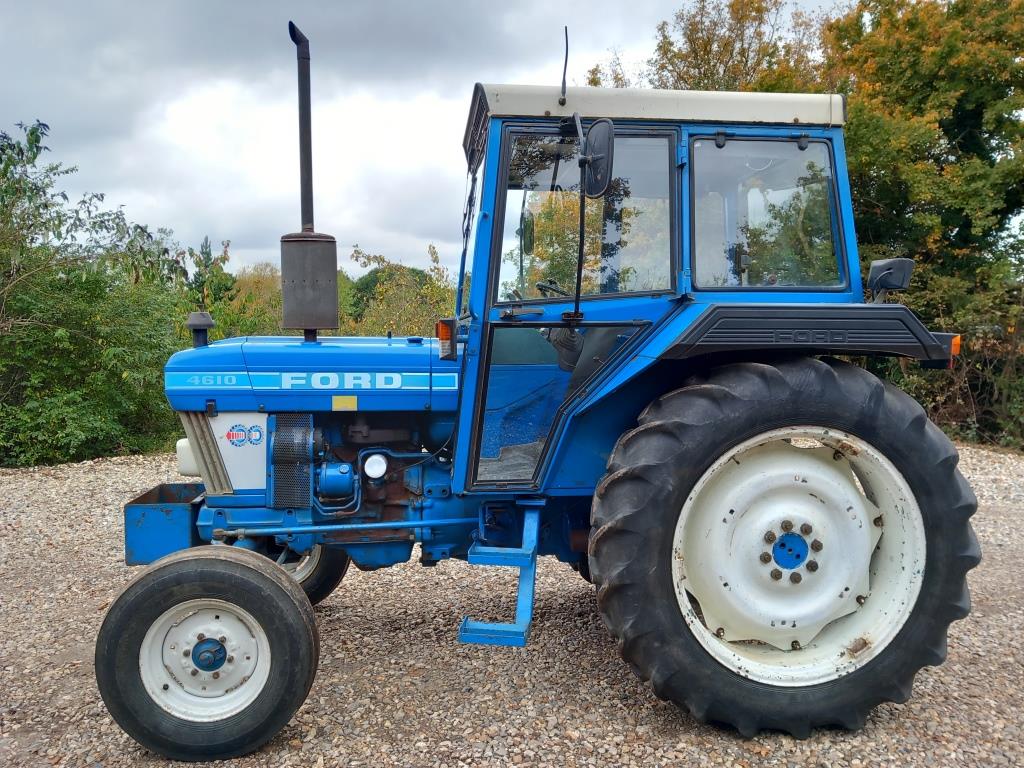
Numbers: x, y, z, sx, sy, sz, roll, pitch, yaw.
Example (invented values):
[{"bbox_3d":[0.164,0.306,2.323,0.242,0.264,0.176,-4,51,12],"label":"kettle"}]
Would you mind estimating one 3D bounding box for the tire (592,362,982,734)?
[{"bbox_3d":[1.041,0.612,3.086,1.450,1.425,0.350,0,3,-5],"label":"tire"}]

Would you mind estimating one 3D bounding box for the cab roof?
[{"bbox_3d":[0.530,-1.110,3.657,1.455,0.145,1.170,0,3,-5],"label":"cab roof"}]

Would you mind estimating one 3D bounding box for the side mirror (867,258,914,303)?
[{"bbox_3d":[1.499,-0.410,3.162,0.175,0.173,0.150,0,3,-5],"label":"side mirror"}]

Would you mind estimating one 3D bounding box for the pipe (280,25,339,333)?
[{"bbox_3d":[-0.884,-0.889,3.489,0.250,1.389,0.170,0,3,-5],"label":"pipe"}]

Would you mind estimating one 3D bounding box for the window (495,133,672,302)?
[{"bbox_3d":[0.272,-0.633,3.037,0.685,0.640,0.050,0,3,-5],"label":"window"}]

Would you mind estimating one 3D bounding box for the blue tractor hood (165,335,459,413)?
[{"bbox_3d":[-0.848,-0.057,3.579,1.220,0.287,0.589,0,5,-6],"label":"blue tractor hood"}]

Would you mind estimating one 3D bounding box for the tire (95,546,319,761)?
[{"bbox_3d":[-1.091,0.966,2.902,0.775,0.765,0.205,0,3,-6],"label":"tire"}]

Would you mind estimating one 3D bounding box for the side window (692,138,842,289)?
[{"bbox_3d":[0.999,-0.664,3.112,0.613,0.578,0.050,0,3,-5],"label":"side window"}]

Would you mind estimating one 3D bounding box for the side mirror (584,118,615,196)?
[{"bbox_3d":[0.314,-0.810,2.869,0.050,0.280,0.170,-1,4,-22],"label":"side mirror"}]

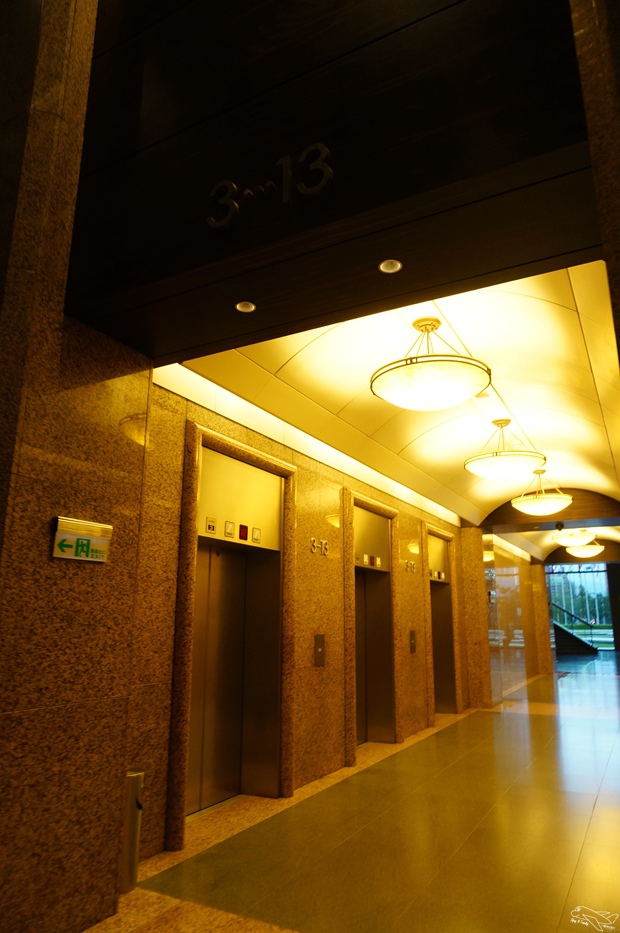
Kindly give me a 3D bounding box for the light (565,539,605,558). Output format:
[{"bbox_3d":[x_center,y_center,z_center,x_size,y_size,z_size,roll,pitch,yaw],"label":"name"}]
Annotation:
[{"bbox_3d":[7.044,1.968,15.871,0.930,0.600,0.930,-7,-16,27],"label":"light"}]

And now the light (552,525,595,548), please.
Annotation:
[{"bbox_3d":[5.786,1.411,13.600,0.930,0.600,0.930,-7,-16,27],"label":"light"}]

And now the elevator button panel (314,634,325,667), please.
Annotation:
[{"bbox_3d":[0.097,1.850,6.234,0.020,0.305,0.205,-7,-16,27],"label":"elevator button panel"}]

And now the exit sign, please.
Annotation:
[{"bbox_3d":[-1.196,0.389,3.256,0.050,0.205,0.360,-7,-16,27],"label":"exit sign"}]

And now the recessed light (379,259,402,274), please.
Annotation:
[{"bbox_3d":[0.377,-0.949,2.905,0.120,0.050,0.120,0,-14,0],"label":"recessed light"}]

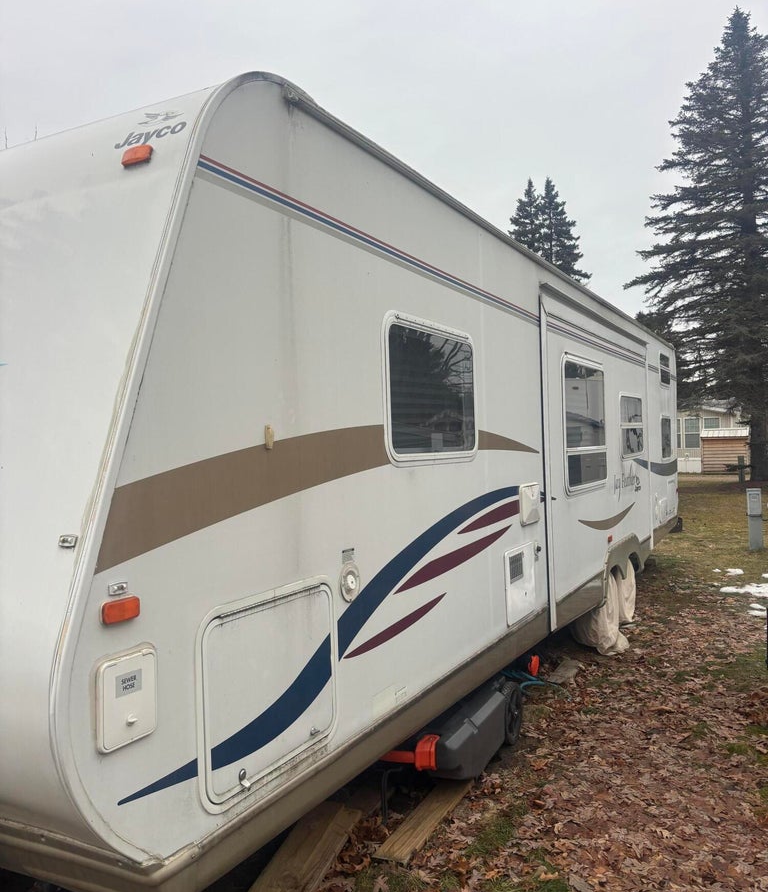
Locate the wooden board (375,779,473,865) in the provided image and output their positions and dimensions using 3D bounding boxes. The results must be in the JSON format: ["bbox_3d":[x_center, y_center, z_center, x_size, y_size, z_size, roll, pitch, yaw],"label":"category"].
[{"bbox_3d":[0.220,1.657,3.482,0.137,0.036,0.950,-2,-1,25],"label":"wooden board"}]

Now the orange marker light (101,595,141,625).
[{"bbox_3d":[-0.578,0.363,1.694,0.023,0.050,0.097,-2,-1,29],"label":"orange marker light"}]

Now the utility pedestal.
[{"bbox_3d":[5.717,1.127,11.865,0.220,0.930,0.200,-2,0,18],"label":"utility pedestal"}]

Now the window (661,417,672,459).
[{"bbox_3d":[3.187,-0.094,8.648,0.040,0.480,0.740,-2,-1,29],"label":"window"}]

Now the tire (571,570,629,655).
[{"bbox_3d":[1.775,1.305,6.335,0.250,0.670,0.680,-2,-1,29],"label":"tire"}]

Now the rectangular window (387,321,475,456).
[{"bbox_3d":[0.225,-0.221,3.217,0.040,0.520,0.865,-2,-1,29],"label":"rectangular window"}]

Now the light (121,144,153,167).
[{"bbox_3d":[-0.654,-0.769,2.037,0.098,0.049,0.024,-2,-24,29],"label":"light"}]

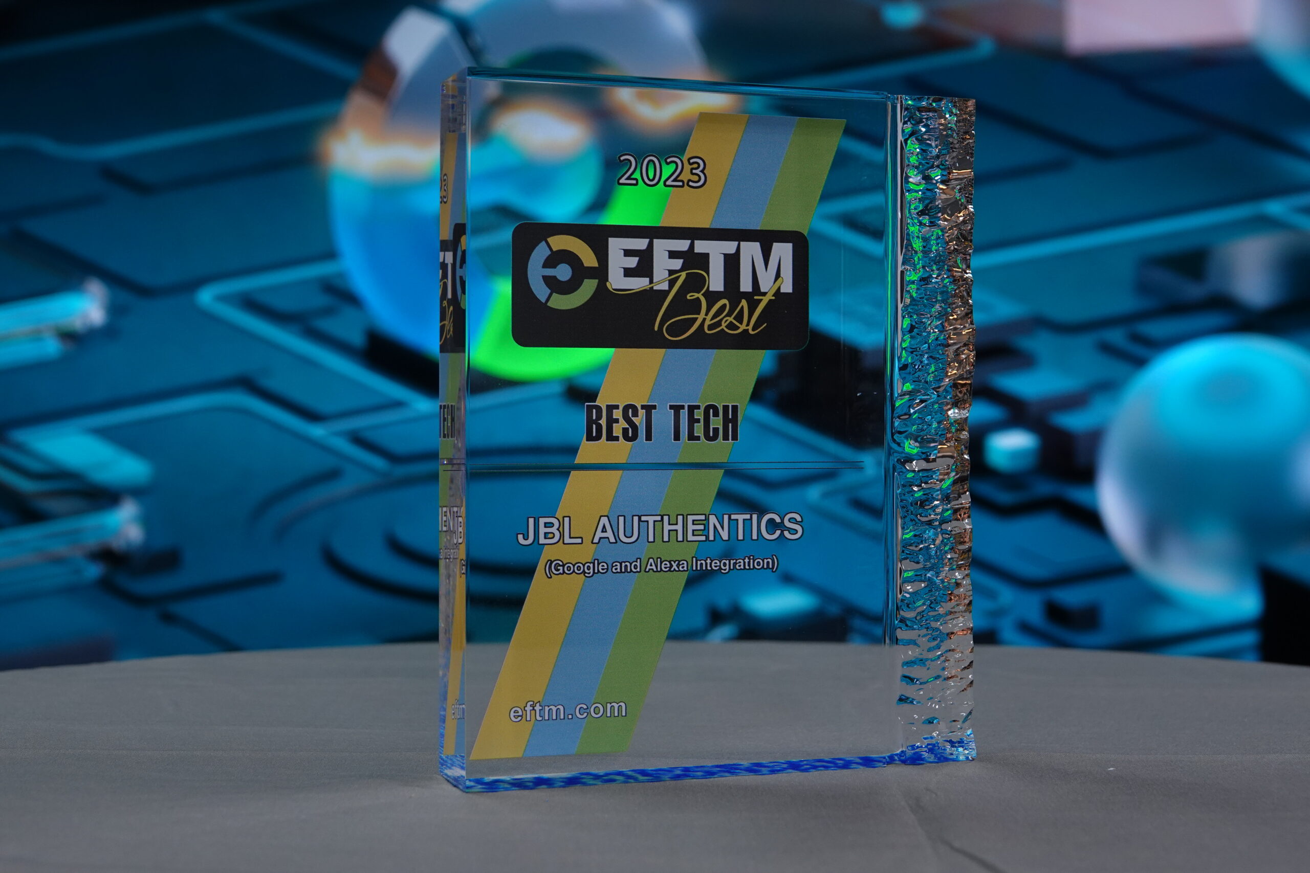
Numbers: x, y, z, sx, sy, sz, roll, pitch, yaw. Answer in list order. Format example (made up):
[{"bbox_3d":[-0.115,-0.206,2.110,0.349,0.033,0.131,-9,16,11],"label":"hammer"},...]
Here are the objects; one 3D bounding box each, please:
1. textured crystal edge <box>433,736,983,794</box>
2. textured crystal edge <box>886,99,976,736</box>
[{"bbox_3d":[0.016,0.086,0.536,0.146,0.008,0.028,0,0,-20],"label":"textured crystal edge"},{"bbox_3d":[0.072,-0.004,0.555,0.028,0.179,0.028,0,0,-20],"label":"textured crystal edge"}]

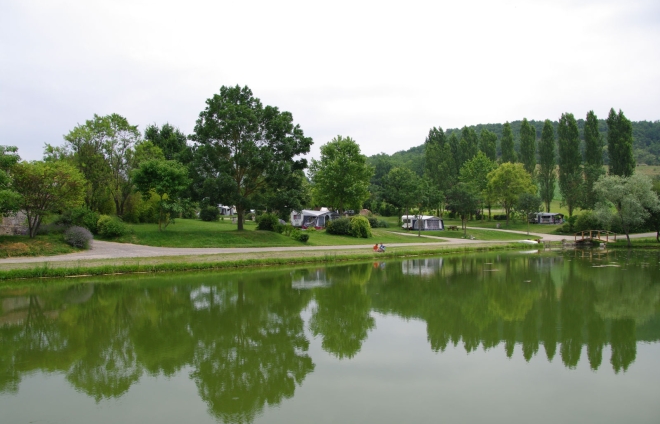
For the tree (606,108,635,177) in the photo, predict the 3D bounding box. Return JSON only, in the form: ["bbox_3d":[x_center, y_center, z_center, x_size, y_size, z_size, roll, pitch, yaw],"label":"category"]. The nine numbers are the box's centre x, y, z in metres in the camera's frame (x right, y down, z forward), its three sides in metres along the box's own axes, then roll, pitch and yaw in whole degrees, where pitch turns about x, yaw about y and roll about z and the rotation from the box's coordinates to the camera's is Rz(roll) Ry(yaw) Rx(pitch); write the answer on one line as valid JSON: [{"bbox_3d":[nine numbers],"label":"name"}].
[{"bbox_3d":[68.104,-11.605,115.883,5.660,25.790,5.660,-1,-2,30],"label":"tree"}]

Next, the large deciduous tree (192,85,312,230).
[{"bbox_3d":[-9.156,-6.379,58.395,14.010,17.130,13.310,0,-2,-9],"label":"large deciduous tree"}]

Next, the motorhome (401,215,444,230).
[{"bbox_3d":[17.073,2.041,90.500,4.900,2.700,5.900,-2,-3,45],"label":"motorhome"}]

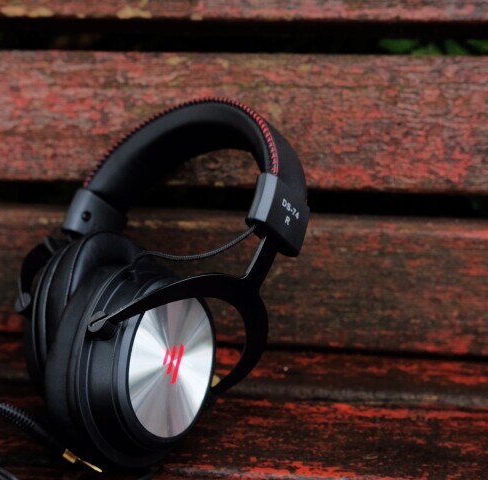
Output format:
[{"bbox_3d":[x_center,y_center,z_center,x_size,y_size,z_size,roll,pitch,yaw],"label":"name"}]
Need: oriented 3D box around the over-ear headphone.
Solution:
[{"bbox_3d":[-0.046,0.017,0.541,0.160,0.205,0.101,-1,-30,40],"label":"over-ear headphone"}]

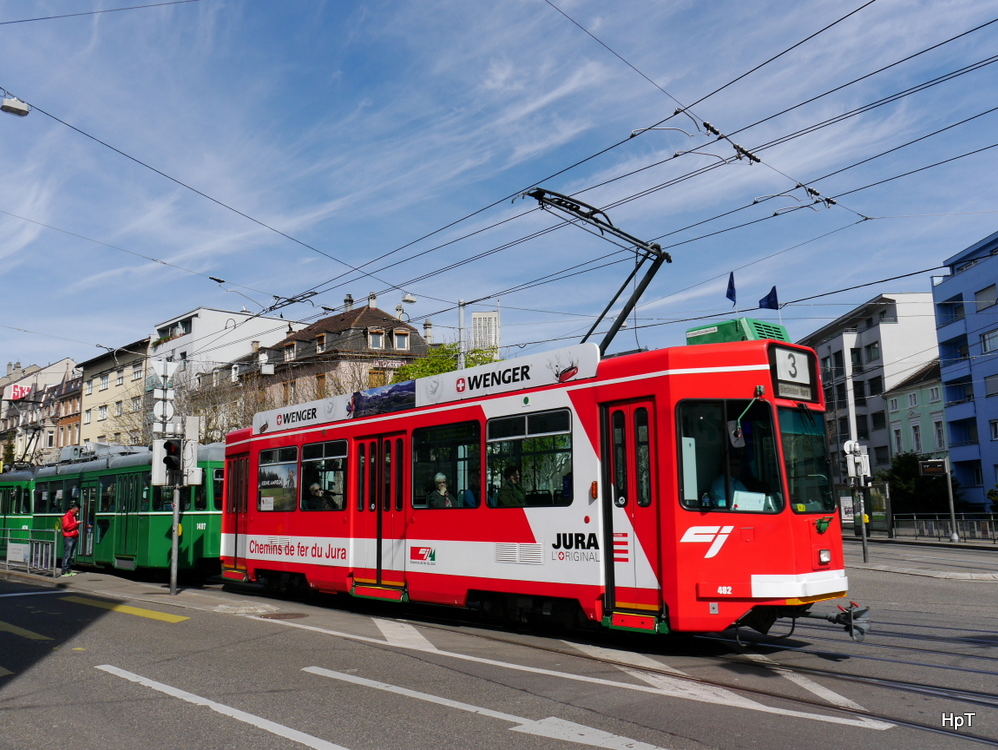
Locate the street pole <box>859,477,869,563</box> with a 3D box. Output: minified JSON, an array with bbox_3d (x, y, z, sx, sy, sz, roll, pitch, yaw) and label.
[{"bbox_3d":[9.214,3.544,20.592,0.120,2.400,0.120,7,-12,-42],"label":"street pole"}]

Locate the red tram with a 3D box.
[{"bbox_3d":[-0.950,1.994,13.048,2.220,3.420,12.800,7,-12,-42],"label":"red tram"}]

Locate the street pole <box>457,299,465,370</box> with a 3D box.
[{"bbox_3d":[-1.290,1.706,29.075,0.220,9.170,0.220,7,-12,-42],"label":"street pole"}]

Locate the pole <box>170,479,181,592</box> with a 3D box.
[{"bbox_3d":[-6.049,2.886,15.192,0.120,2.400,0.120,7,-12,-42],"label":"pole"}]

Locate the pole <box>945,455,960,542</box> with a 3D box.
[{"bbox_3d":[15.941,4.380,28.540,0.140,3.000,0.140,7,-12,-42],"label":"pole"}]

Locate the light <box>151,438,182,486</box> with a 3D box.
[{"bbox_3d":[-6.270,1.655,15.300,0.500,0.920,0.400,-7,-11,33],"label":"light"}]

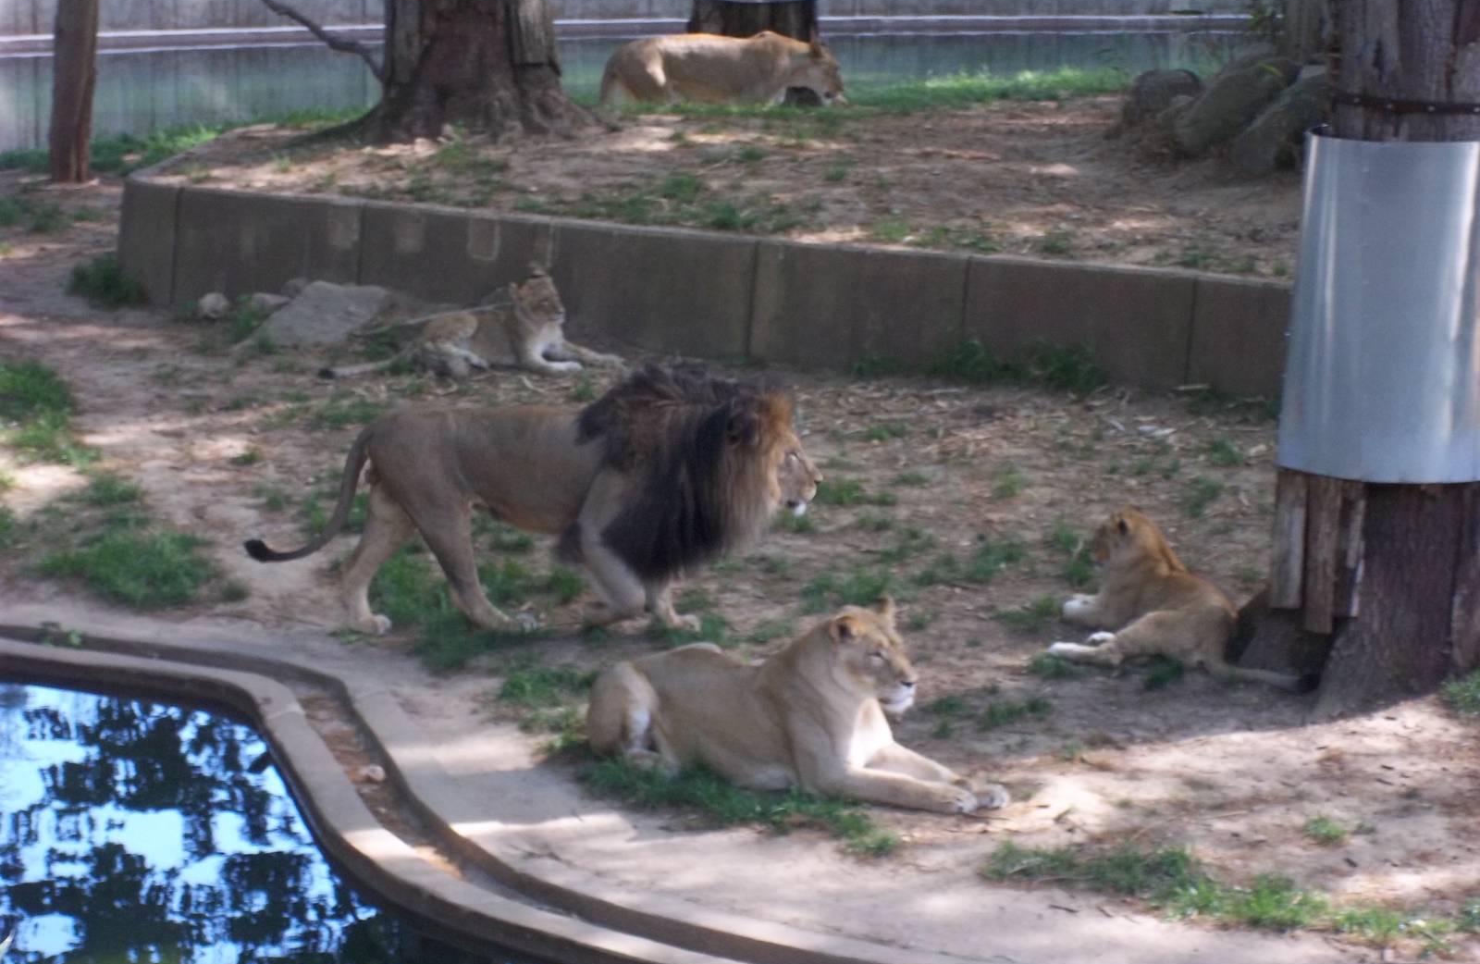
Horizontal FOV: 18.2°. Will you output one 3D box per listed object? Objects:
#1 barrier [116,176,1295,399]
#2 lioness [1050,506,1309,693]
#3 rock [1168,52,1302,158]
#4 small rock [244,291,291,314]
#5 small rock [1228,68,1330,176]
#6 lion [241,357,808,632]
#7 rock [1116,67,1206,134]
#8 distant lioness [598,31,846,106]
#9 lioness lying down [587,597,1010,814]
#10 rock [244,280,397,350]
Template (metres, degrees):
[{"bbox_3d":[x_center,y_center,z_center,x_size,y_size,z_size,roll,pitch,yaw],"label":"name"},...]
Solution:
[{"bbox_3d":[-0.300,-1.191,27.852,8.350,0.710,0.350,6,13,29],"label":"barrier"},{"bbox_3d":[1.666,0.414,17.527,1.050,0.480,0.550,9,15,39],"label":"lioness"},{"bbox_3d":[2.857,-2.199,26.697,0.770,0.570,0.550,0,11,0],"label":"rock"},{"bbox_3d":[-2.970,-1.161,29.215,0.300,0.130,0.200,0,11,0],"label":"small rock"},{"bbox_3d":[3.067,-2.066,26.034,0.660,0.570,0.550,0,11,0],"label":"small rock"},{"bbox_3d":[-0.831,0.054,18.282,2.280,1.050,0.500,0,11,0],"label":"lion"},{"bbox_3d":[2.670,-2.420,29.378,0.550,0.400,0.450,0,11,0],"label":"rock"},{"bbox_3d":[-0.120,-2.627,31.070,1.650,0.760,0.420,0,11,0],"label":"distant lioness"},{"bbox_3d":[0.195,0.706,15.985,1.400,0.670,0.500,5,12,24],"label":"lioness lying down"},{"bbox_3d":[-2.540,-1.054,28.217,0.880,0.300,0.720,0,11,0],"label":"rock"}]

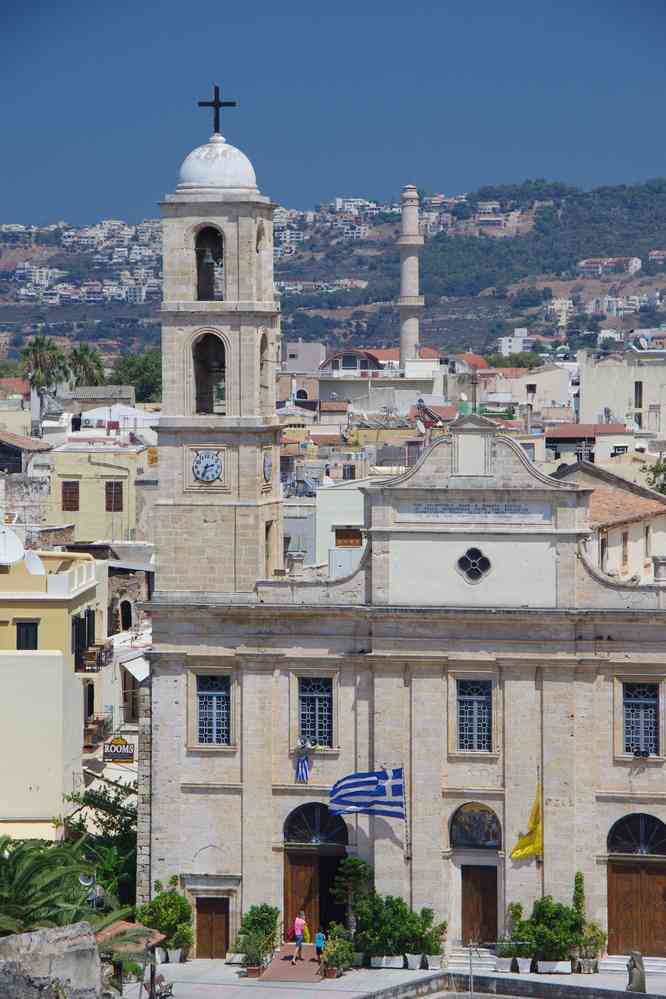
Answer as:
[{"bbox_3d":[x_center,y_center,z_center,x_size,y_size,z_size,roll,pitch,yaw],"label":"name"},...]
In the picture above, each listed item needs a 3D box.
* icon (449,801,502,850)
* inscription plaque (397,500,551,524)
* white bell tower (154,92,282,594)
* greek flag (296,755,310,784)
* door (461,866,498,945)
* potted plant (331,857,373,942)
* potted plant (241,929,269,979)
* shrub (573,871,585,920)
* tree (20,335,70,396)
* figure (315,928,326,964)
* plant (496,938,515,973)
[{"bbox_3d":[4.480,10.202,129.952,1.656,1.457,0.100,0,2,13],"label":"icon"},{"bbox_3d":[4.351,0.403,129.040,4.871,0.683,0.100,0,2,13],"label":"inscription plaque"},{"bbox_3d":[-3.740,-5.125,136.957,3.552,16.260,3.550,0,3,10],"label":"white bell tower"},{"bbox_3d":[-0.924,8.425,130.359,0.420,0.880,0.250,0,2,13],"label":"greek flag"},{"bbox_3d":[4.591,12.724,130.443,1.170,2.420,0.120,0,2,12],"label":"door"},{"bbox_3d":[0.577,12.731,129.878,1.250,3.100,1.200,0,2,12],"label":"potted plant"},{"bbox_3d":[-2.500,14.469,132.665,0.752,1.463,0.800,0,3,10],"label":"potted plant"},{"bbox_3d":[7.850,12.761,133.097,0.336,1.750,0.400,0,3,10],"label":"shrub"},{"bbox_3d":[-22.783,-7.336,330.218,3.900,11.500,3.900,0,2,13],"label":"tree"},{"bbox_3d":[-0.386,13.744,128.479,0.380,1.132,0.320,0,2,13],"label":"figure"},{"bbox_3d":[5.526,14.607,133.338,0.514,1.007,0.500,0,3,10],"label":"plant"}]

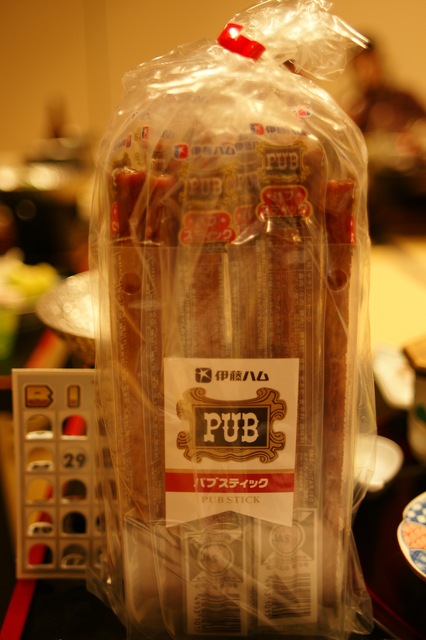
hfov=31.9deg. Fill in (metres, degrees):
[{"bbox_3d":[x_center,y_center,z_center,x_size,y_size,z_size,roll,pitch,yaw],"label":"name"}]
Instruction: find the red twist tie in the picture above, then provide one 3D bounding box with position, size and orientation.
[{"bbox_3d":[0.013,-0.122,0.328,0.020,0.009,0.011,34,9,0],"label":"red twist tie"}]

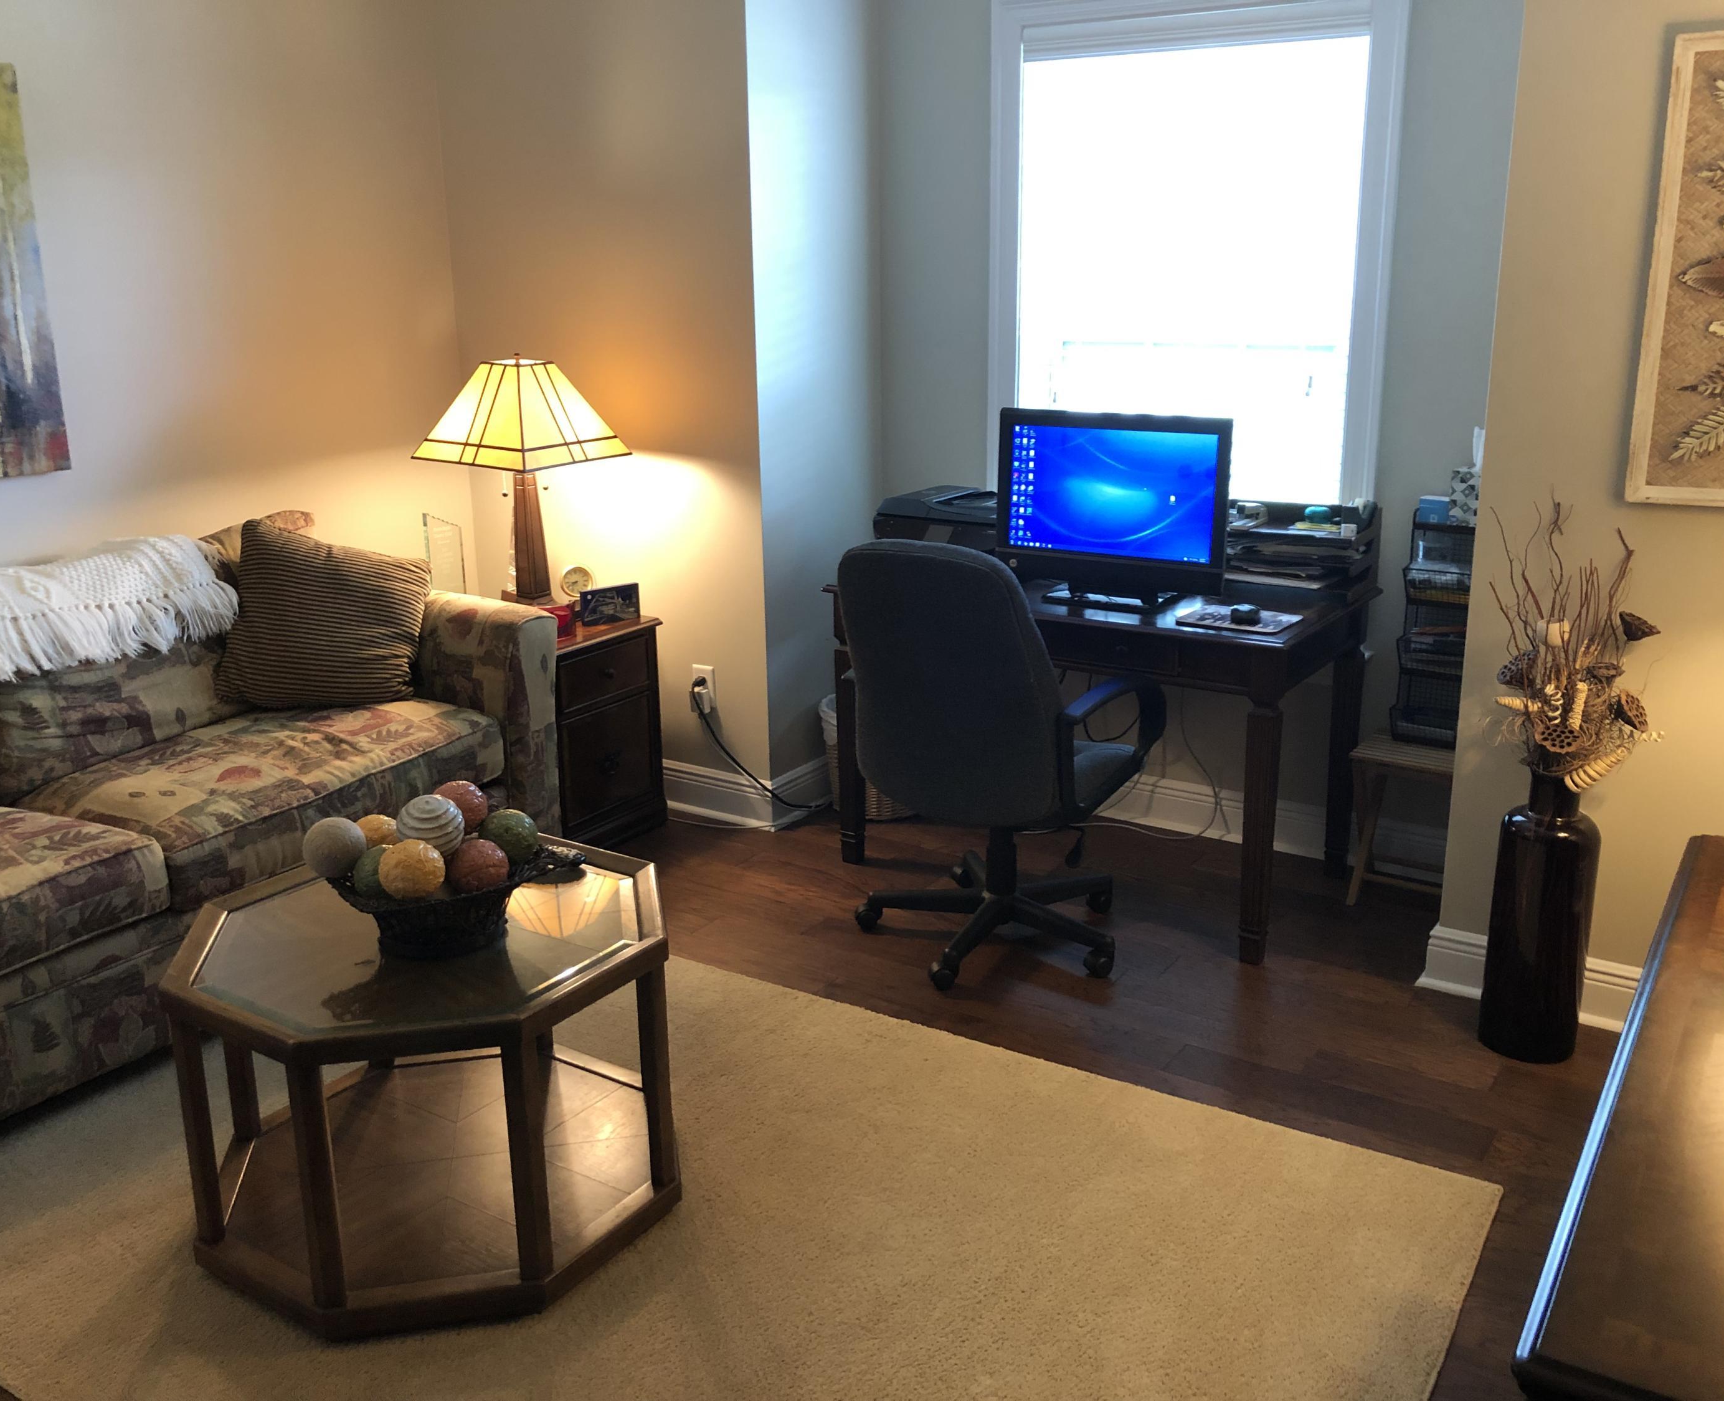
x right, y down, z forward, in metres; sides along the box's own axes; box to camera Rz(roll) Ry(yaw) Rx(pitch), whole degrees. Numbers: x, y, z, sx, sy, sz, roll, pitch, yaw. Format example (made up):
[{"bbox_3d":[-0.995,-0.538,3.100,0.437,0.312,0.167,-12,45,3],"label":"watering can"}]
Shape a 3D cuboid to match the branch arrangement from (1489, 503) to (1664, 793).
[{"bbox_3d":[1.320,-0.086,2.806,0.293,0.555,0.273,9,19,31],"label":"branch arrangement"}]

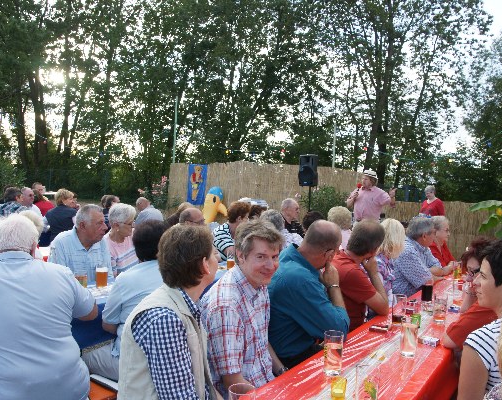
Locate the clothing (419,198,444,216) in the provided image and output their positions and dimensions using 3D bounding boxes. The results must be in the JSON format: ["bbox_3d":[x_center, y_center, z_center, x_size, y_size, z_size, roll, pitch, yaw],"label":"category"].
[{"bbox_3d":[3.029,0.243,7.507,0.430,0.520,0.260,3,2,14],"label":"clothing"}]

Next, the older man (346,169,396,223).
[{"bbox_3d":[1.848,0.418,6.974,0.720,1.750,0.420,3,2,14],"label":"older man"}]

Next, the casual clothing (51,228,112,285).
[{"bbox_3d":[-1.147,0.431,3.037,0.430,0.480,0.290,2,2,-30],"label":"casual clothing"}]

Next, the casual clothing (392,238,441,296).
[{"bbox_3d":[1.227,0.549,3.357,0.380,0.510,0.440,3,2,6],"label":"casual clothing"}]

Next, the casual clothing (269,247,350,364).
[{"bbox_3d":[0.270,0.505,2.188,0.380,0.550,0.450,3,2,-3],"label":"casual clothing"}]

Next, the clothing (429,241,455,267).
[{"bbox_3d":[1.652,0.594,3.956,0.310,0.460,0.410,4,2,30],"label":"clothing"}]

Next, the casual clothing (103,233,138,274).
[{"bbox_3d":[-0.941,0.487,3.337,0.400,0.480,0.280,2,2,-37],"label":"casual clothing"}]

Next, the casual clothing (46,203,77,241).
[{"bbox_3d":[-2.359,0.327,5.607,0.410,0.530,0.310,4,2,30],"label":"casual clothing"}]

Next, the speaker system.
[{"bbox_3d":[1.087,-0.571,8.708,0.360,0.600,0.340,3,2,17],"label":"speaker system"}]

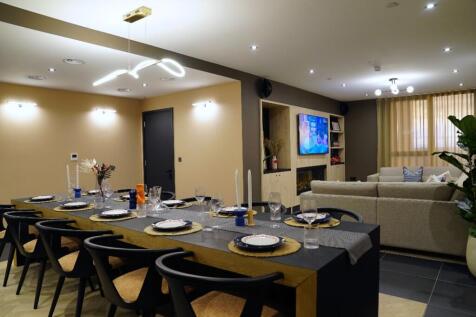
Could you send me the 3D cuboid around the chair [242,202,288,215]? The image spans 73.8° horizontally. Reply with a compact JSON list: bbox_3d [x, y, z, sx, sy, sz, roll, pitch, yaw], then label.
[{"bbox_3d":[0.196,0.811,2.893,0.580,0.725,0.540,0,2,38],"label":"chair"}]

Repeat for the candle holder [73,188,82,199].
[{"bbox_3d":[-1.935,0.417,3.820,0.100,0.108,0.100,0,2,39],"label":"candle holder"}]

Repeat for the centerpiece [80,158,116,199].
[{"bbox_3d":[-1.502,0.227,3.407,0.380,0.465,0.320,-2,2,-24],"label":"centerpiece"}]

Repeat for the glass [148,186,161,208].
[{"bbox_3d":[-0.721,0.358,2.744,0.088,0.225,0.088,0,2,39],"label":"glass"}]

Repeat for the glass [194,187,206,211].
[{"bbox_3d":[-0.322,0.345,2.726,0.095,0.215,0.095,-2,2,-7],"label":"glass"}]

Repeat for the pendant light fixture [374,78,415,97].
[{"bbox_3d":[2.897,-1.319,5.868,0.720,0.290,0.660,0,2,26],"label":"pendant light fixture"}]

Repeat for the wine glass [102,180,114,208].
[{"bbox_3d":[-1.262,0.352,3.078,0.090,0.245,0.090,0,2,39],"label":"wine glass"}]

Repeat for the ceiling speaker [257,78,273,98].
[{"bbox_3d":[0.447,-1.176,5.353,0.160,0.340,0.330,0,2,38],"label":"ceiling speaker"}]

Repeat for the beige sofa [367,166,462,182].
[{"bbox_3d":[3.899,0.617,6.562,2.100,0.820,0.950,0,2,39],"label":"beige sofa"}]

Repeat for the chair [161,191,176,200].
[{"bbox_3d":[-0.904,0.823,3.855,0.570,0.750,0.540,0,2,39],"label":"chair"}]

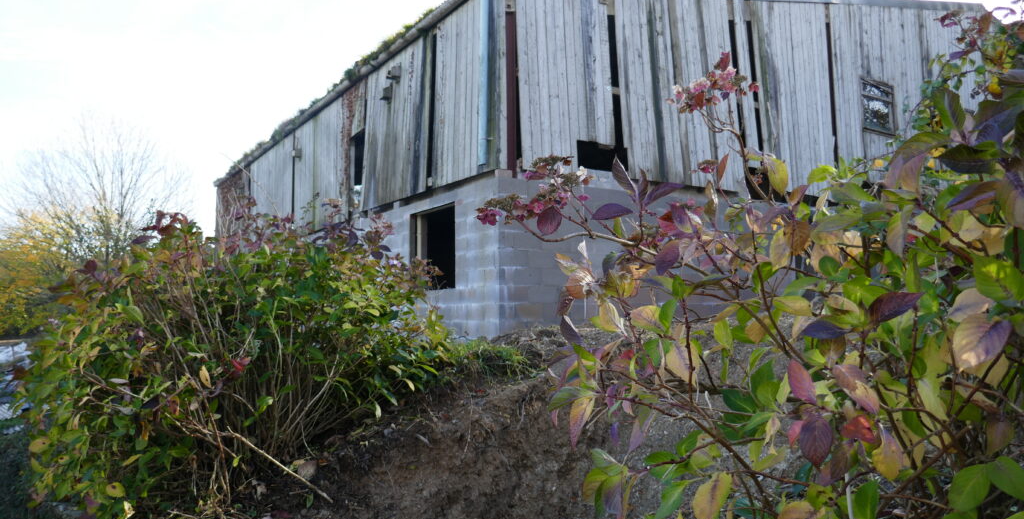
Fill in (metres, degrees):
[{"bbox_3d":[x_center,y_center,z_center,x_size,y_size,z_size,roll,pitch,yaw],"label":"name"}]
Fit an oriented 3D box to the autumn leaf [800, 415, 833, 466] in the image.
[{"bbox_3d":[0.563,0.334,1.320,0.062,0.102,0.020,-7,-18,4],"label":"autumn leaf"}]

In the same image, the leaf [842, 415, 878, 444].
[{"bbox_3d":[0.684,0.335,1.400,0.078,0.055,0.022,19,-26,17],"label":"leaf"}]

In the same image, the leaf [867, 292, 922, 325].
[{"bbox_3d":[0.726,0.093,1.350,0.115,0.062,0.022,-19,-35,-3],"label":"leaf"}]

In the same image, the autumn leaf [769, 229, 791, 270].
[{"bbox_3d":[0.583,-0.022,1.550,0.055,0.092,0.020,10,-9,16],"label":"autumn leaf"}]

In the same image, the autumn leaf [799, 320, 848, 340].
[{"bbox_3d":[0.591,0.135,1.350,0.100,0.022,0.060,-3,31,-10],"label":"autumn leaf"}]

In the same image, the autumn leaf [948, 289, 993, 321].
[{"bbox_3d":[0.915,0.092,1.420,0.098,0.062,0.020,-29,-29,-10],"label":"autumn leaf"}]

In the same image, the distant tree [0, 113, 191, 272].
[{"bbox_3d":[-18.650,-1.575,32.000,8.600,9.600,8.200,2,-4,-27],"label":"distant tree"}]

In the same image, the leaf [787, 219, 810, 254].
[{"bbox_3d":[0.615,-0.049,1.520,0.055,0.078,0.020,1,-15,-6],"label":"leaf"}]

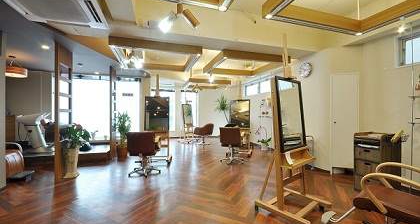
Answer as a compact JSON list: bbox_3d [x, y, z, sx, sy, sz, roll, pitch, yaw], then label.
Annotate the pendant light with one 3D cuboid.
[{"bbox_3d":[-4.200,-0.965,3.730,0.470,0.420,0.470,0,0,0],"label":"pendant light"}]

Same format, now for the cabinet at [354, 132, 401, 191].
[{"bbox_3d":[2.431,0.760,2.549,0.440,0.870,0.330,0,0,-19],"label":"cabinet"}]

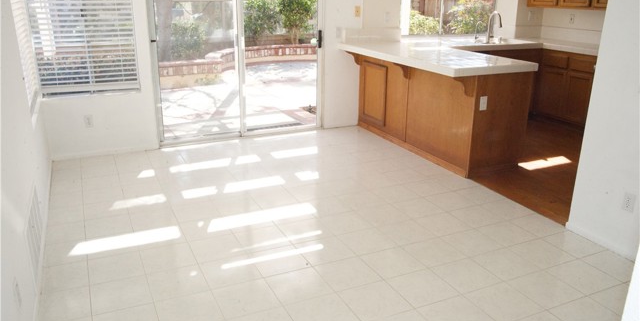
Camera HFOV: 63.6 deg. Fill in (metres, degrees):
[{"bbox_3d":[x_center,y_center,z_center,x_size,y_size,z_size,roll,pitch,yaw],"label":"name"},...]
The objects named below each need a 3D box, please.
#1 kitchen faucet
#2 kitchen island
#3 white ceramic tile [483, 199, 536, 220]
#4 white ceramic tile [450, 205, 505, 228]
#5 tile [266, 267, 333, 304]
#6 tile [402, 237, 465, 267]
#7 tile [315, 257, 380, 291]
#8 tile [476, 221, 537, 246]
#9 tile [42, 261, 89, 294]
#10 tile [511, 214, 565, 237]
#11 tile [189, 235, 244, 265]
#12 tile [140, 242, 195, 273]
[{"bbox_3d":[2.046,-1.548,5.972,0.080,0.360,0.220,-8,20,-24],"label":"kitchen faucet"},{"bbox_3d":[1.050,-0.610,5.199,0.898,0.940,1.933,-8,20,-24],"label":"kitchen island"},{"bbox_3d":[1.424,0.377,3.885,0.302,0.010,0.302,-8,20,-23],"label":"white ceramic tile"},{"bbox_3d":[1.147,0.416,3.765,0.302,0.010,0.302,-8,20,-23],"label":"white ceramic tile"},{"bbox_3d":[-0.115,0.695,2.859,0.300,0.010,0.300,-8,20,-24],"label":"tile"},{"bbox_3d":[0.708,0.573,3.222,0.300,0.010,0.300,-8,20,-23],"label":"tile"},{"bbox_3d":[0.157,0.652,2.979,0.300,0.010,0.300,-8,20,-23],"label":"tile"},{"bbox_3d":[1.254,0.493,3.465,0.300,0.010,0.300,-8,20,-23],"label":"tile"},{"bbox_3d":[-1.410,0.656,2.874,0.212,0.010,0.297,-8,20,-24],"label":"tile"},{"bbox_3d":[1.551,0.464,3.621,0.302,0.010,0.302,-8,20,-23],"label":"tile"},{"bbox_3d":[-0.635,0.547,3.218,0.297,0.010,0.297,-8,20,-24],"label":"tile"},{"bbox_3d":[-0.923,0.606,3.188,0.302,0.010,0.302,-8,20,-23],"label":"tile"}]

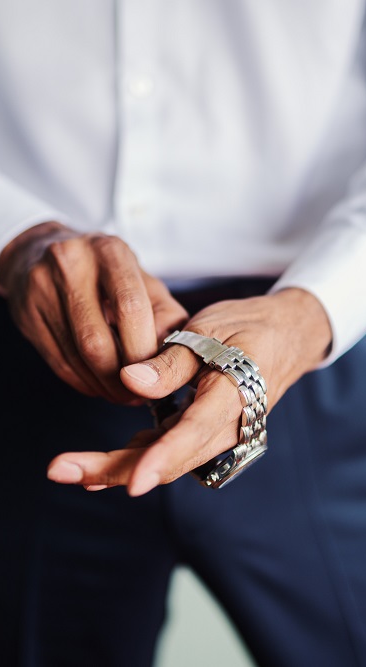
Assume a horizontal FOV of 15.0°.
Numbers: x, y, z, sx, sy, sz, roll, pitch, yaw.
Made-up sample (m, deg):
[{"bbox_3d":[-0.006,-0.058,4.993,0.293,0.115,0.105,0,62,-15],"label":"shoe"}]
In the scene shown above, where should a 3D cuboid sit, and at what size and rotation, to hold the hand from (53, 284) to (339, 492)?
[{"bbox_3d":[0.004,0.036,0.890,0.175,0.095,0.060,-35,65,-26],"label":"hand"}]

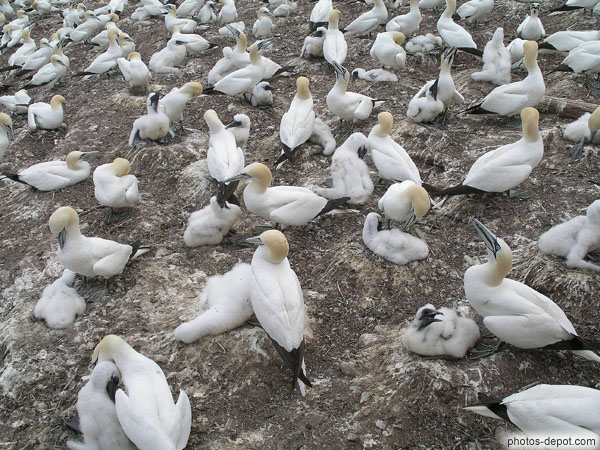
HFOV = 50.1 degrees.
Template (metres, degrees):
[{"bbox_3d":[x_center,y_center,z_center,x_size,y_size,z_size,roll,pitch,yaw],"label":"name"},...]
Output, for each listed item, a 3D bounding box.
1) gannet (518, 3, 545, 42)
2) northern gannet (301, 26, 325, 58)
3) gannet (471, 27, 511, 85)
[{"bbox_3d":[1.948,-1.722,5.430,0.250,0.390,0.400,-4,30,0],"label":"gannet"},{"bbox_3d":[0.145,-1.647,5.769,0.250,0.320,0.320,9,33,21],"label":"northern gannet"},{"bbox_3d":[1.401,-1.249,4.726,0.290,0.440,0.300,-2,30,4],"label":"gannet"}]

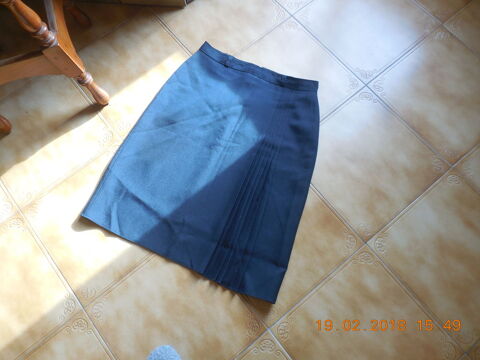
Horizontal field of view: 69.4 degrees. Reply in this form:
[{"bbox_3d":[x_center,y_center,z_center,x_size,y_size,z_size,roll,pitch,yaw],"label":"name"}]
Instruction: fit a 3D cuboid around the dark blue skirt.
[{"bbox_3d":[-0.052,-0.079,0.965,0.549,0.035,0.640,20,75,7],"label":"dark blue skirt"}]

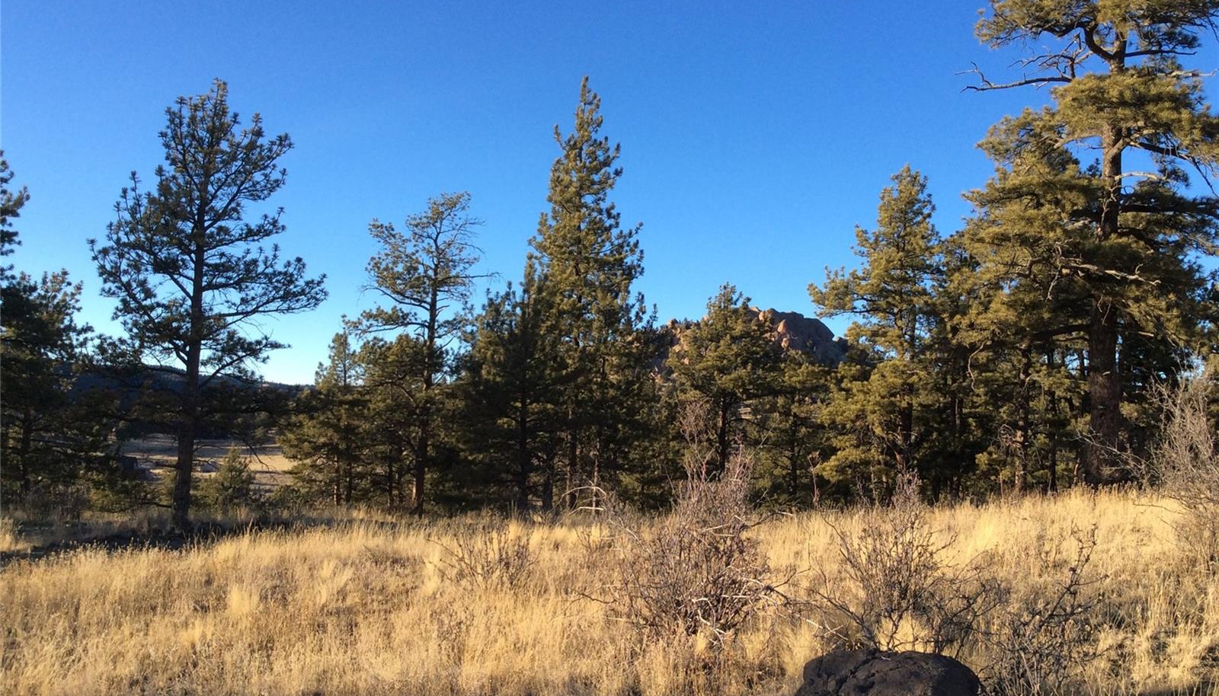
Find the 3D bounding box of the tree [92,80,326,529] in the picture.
[{"bbox_3d":[-6.230,-0.667,17.500,3.540,6.950,3.360,1,-3,0],"label":"tree"}]

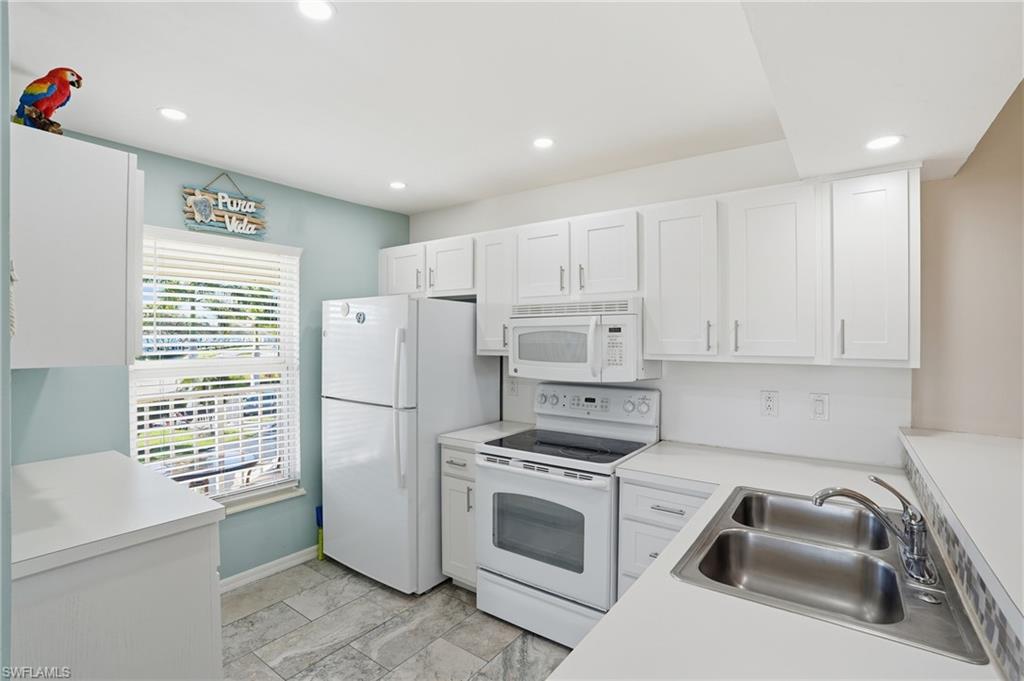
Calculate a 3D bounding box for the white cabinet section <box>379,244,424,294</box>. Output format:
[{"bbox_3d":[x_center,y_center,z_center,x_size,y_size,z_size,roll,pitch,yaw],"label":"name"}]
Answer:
[{"bbox_3d":[-0.693,-0.499,3.391,0.443,0.339,0.330,0,0,33],"label":"white cabinet section"}]

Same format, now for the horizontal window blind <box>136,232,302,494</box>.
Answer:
[{"bbox_3d":[-1.613,0.140,2.583,0.061,1.464,0.884,0,0,36],"label":"horizontal window blind"}]

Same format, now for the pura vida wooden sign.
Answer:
[{"bbox_3d":[-1.623,-0.772,2.594,0.030,0.375,0.420,0,0,36],"label":"pura vida wooden sign"}]

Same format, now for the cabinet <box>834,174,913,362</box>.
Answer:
[{"bbox_3d":[1.460,-0.274,1.849,0.260,0.735,0.325,0,0,36],"label":"cabinet"}]

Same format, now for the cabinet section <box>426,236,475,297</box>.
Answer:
[{"bbox_3d":[-0.324,-0.482,3.148,0.421,0.356,0.330,0,0,33],"label":"cabinet section"}]

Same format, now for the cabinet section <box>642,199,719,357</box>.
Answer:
[{"bbox_3d":[0.901,-0.290,2.341,0.347,0.733,0.330,0,0,33],"label":"cabinet section"}]

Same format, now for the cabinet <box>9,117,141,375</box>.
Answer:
[{"bbox_3d":[-1.606,-0.229,1.506,1.126,0.594,0.317,0,0,36],"label":"cabinet"}]

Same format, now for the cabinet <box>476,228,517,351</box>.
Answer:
[{"bbox_3d":[-0.002,-0.297,2.902,0.305,0.765,0.325,0,0,36],"label":"cabinet"}]

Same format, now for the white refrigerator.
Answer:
[{"bbox_3d":[-0.677,0.596,3.042,0.855,1.690,0.810,0,0,36],"label":"white refrigerator"}]

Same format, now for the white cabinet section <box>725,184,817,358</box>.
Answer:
[{"bbox_3d":[1.220,-0.289,2.131,0.340,0.728,0.330,0,0,33],"label":"white cabinet section"}]

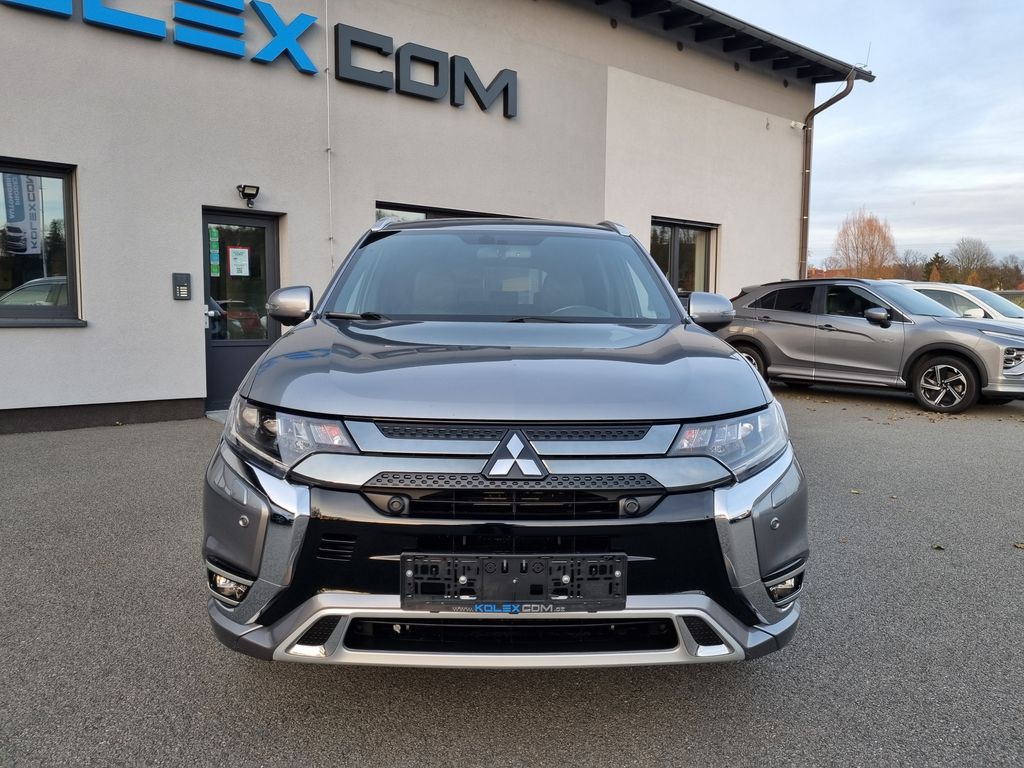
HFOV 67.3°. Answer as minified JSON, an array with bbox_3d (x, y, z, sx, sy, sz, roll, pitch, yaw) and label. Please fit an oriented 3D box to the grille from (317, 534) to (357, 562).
[{"bbox_3d":[-0.427,0.398,1.870,0.100,0.073,0.040,1,5,8],"label":"grille"}]

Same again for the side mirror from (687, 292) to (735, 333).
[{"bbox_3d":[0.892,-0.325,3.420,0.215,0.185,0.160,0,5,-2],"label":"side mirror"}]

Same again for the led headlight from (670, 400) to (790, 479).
[{"bbox_3d":[0.581,0.155,2.046,0.440,0.180,0.370,0,5,-2],"label":"led headlight"}]

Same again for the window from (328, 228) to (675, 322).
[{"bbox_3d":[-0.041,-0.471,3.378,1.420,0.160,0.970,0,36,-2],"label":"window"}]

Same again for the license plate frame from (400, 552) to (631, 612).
[{"bbox_3d":[0.005,0.468,1.815,0.530,0.140,0.025,0,5,-2],"label":"license plate frame"}]

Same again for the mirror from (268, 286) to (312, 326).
[{"bbox_3d":[-0.978,-0.341,3.389,0.205,0.172,0.150,0,5,-2],"label":"mirror"}]

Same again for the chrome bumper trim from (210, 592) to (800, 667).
[{"bbox_3d":[0.000,0.580,1.989,1.600,0.205,0.350,0,5,-2],"label":"chrome bumper trim"}]

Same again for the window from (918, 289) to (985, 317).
[{"bbox_3d":[6.544,-1.214,11.450,0.080,0.440,1.000,14,-5,-38],"label":"window"}]

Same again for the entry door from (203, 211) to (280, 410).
[{"bbox_3d":[-3.102,-0.815,8.811,0.950,2.180,0.100,-3,6,-38],"label":"entry door"}]

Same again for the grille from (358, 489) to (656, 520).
[{"bbox_3d":[0.007,0.297,1.880,0.740,0.080,0.100,0,5,-2],"label":"grille"}]

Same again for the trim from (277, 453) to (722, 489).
[{"bbox_3d":[0.006,0.207,1.873,1.120,0.090,0.150,0,5,-2],"label":"trim"}]

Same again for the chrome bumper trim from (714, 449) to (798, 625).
[{"bbox_3d":[0.635,0.401,2.035,0.310,0.435,0.300,0,5,-2],"label":"chrome bumper trim"}]

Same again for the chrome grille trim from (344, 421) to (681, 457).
[{"bbox_3d":[0.009,0.137,1.877,0.850,0.085,0.120,0,5,-2],"label":"chrome grille trim"}]

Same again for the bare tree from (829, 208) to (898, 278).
[{"bbox_3d":[32.035,-10.672,70.512,5.700,11.014,5.700,0,5,-2],"label":"bare tree"}]

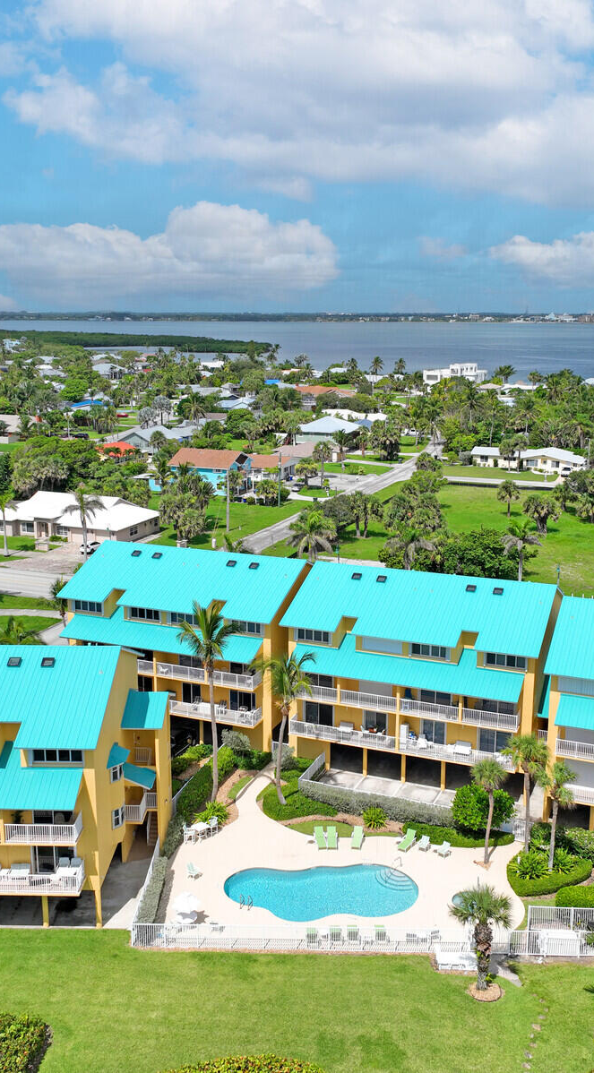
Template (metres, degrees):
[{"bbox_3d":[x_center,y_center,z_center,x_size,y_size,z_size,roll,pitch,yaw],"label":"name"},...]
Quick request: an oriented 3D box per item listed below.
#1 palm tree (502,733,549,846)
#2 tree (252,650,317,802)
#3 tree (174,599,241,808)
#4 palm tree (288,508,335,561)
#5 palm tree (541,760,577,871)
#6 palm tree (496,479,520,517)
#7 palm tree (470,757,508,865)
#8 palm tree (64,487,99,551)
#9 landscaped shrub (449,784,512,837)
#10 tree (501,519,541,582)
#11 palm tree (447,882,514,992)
[{"bbox_3d":[13.542,15.552,59.504,2.786,7.595,2.786,3,13,14],"label":"palm tree"},{"bbox_3d":[-0.931,13.420,68.751,4.300,11.100,4.200,0,13,0],"label":"tree"},{"bbox_3d":[-5.715,11.011,64.974,4.158,14.034,4.158,-1,13,-5],"label":"tree"},{"bbox_3d":[1.951,1.643,124.356,5.715,10.559,5.715,0,13,0],"label":"palm tree"},{"bbox_3d":[15.960,17.182,60.673,2.300,7.400,2.400,0,13,0],"label":"palm tree"},{"bbox_3d":[35.972,-6.508,169.735,3.817,6.450,3.817,0,13,0],"label":"palm tree"},{"bbox_3d":[11.860,17.096,61.579,2.350,7.150,2.350,0,13,0],"label":"palm tree"},{"bbox_3d":[-27.512,-1.225,127.567,4.479,10.267,4.479,-3,13,-12],"label":"palm tree"},{"bbox_3d":[12.108,18.032,65.378,4.100,3.650,3.900,0,13,0],"label":"landscaped shrub"},{"bbox_3d":[25.916,3.483,115.401,4.653,10.918,4.653,0,13,0],"label":"tree"},{"bbox_3d":[8.761,19.369,47.740,3.103,5.342,3.103,3,13,12],"label":"palm tree"}]

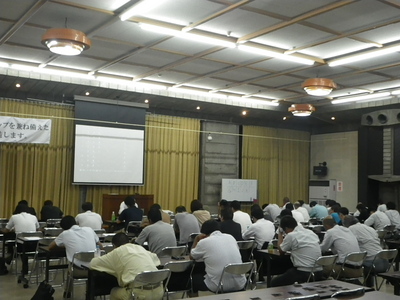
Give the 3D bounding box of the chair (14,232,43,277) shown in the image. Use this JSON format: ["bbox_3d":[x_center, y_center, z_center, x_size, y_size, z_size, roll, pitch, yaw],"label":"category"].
[{"bbox_3d":[-3.041,1.806,8.488,0.460,0.760,0.470,4,-4,-33],"label":"chair"}]

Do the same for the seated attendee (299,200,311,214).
[{"bbox_3d":[2.960,2.100,14.470,0.480,1.240,0.780,4,-5,-35],"label":"seated attendee"}]

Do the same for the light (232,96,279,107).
[{"bbox_3d":[1.972,-1.762,17.453,2.345,0.110,0.110,4,-4,-33],"label":"light"}]

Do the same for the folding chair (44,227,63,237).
[{"bbox_3d":[-2.800,1.860,9.156,0.460,0.770,0.490,4,-5,-37],"label":"folding chair"}]

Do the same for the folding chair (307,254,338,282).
[{"bbox_3d":[1.599,1.813,6.657,0.460,0.760,0.470,4,-4,-33],"label":"folding chair"}]

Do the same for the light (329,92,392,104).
[{"bbox_3d":[5.582,-1.815,17.011,0.130,0.100,2.420,4,-4,-34],"label":"light"}]

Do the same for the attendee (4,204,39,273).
[{"bbox_3d":[-3.220,1.614,8.804,0.540,1.240,0.780,3,-5,-35],"label":"attendee"}]

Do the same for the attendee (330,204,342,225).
[{"bbox_3d":[3.140,1.888,11.318,0.480,1.240,0.780,4,-5,-35],"label":"attendee"}]

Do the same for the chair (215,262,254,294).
[{"bbox_3d":[0.339,1.683,5.679,0.460,0.770,0.490,4,-5,-37],"label":"chair"}]

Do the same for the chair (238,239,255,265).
[{"bbox_3d":[0.628,1.919,8.313,0.460,0.770,0.480,4,-4,-34],"label":"chair"}]

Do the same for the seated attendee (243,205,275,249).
[{"bbox_3d":[1.010,1.609,8.304,0.540,1.280,0.800,3,-5,-35],"label":"seated attendee"}]

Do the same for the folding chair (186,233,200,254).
[{"bbox_3d":[-0.155,1.961,9.304,0.460,0.770,0.480,4,-4,-34],"label":"folding chair"}]

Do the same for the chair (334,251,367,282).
[{"bbox_3d":[2.012,1.790,6.771,0.460,0.770,0.490,4,-5,-36],"label":"chair"}]

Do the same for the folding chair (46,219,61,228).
[{"bbox_3d":[-3.335,1.957,11.057,0.460,0.760,0.470,4,-4,-33],"label":"folding chair"}]

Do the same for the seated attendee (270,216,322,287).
[{"bbox_3d":[1.352,1.518,6.572,0.520,1.260,0.850,4,-5,-35],"label":"seated attendee"}]

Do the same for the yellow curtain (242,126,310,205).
[{"bbox_3d":[3.461,1.111,21.660,4.087,4.058,0.200,4,-4,-33],"label":"yellow curtain"}]

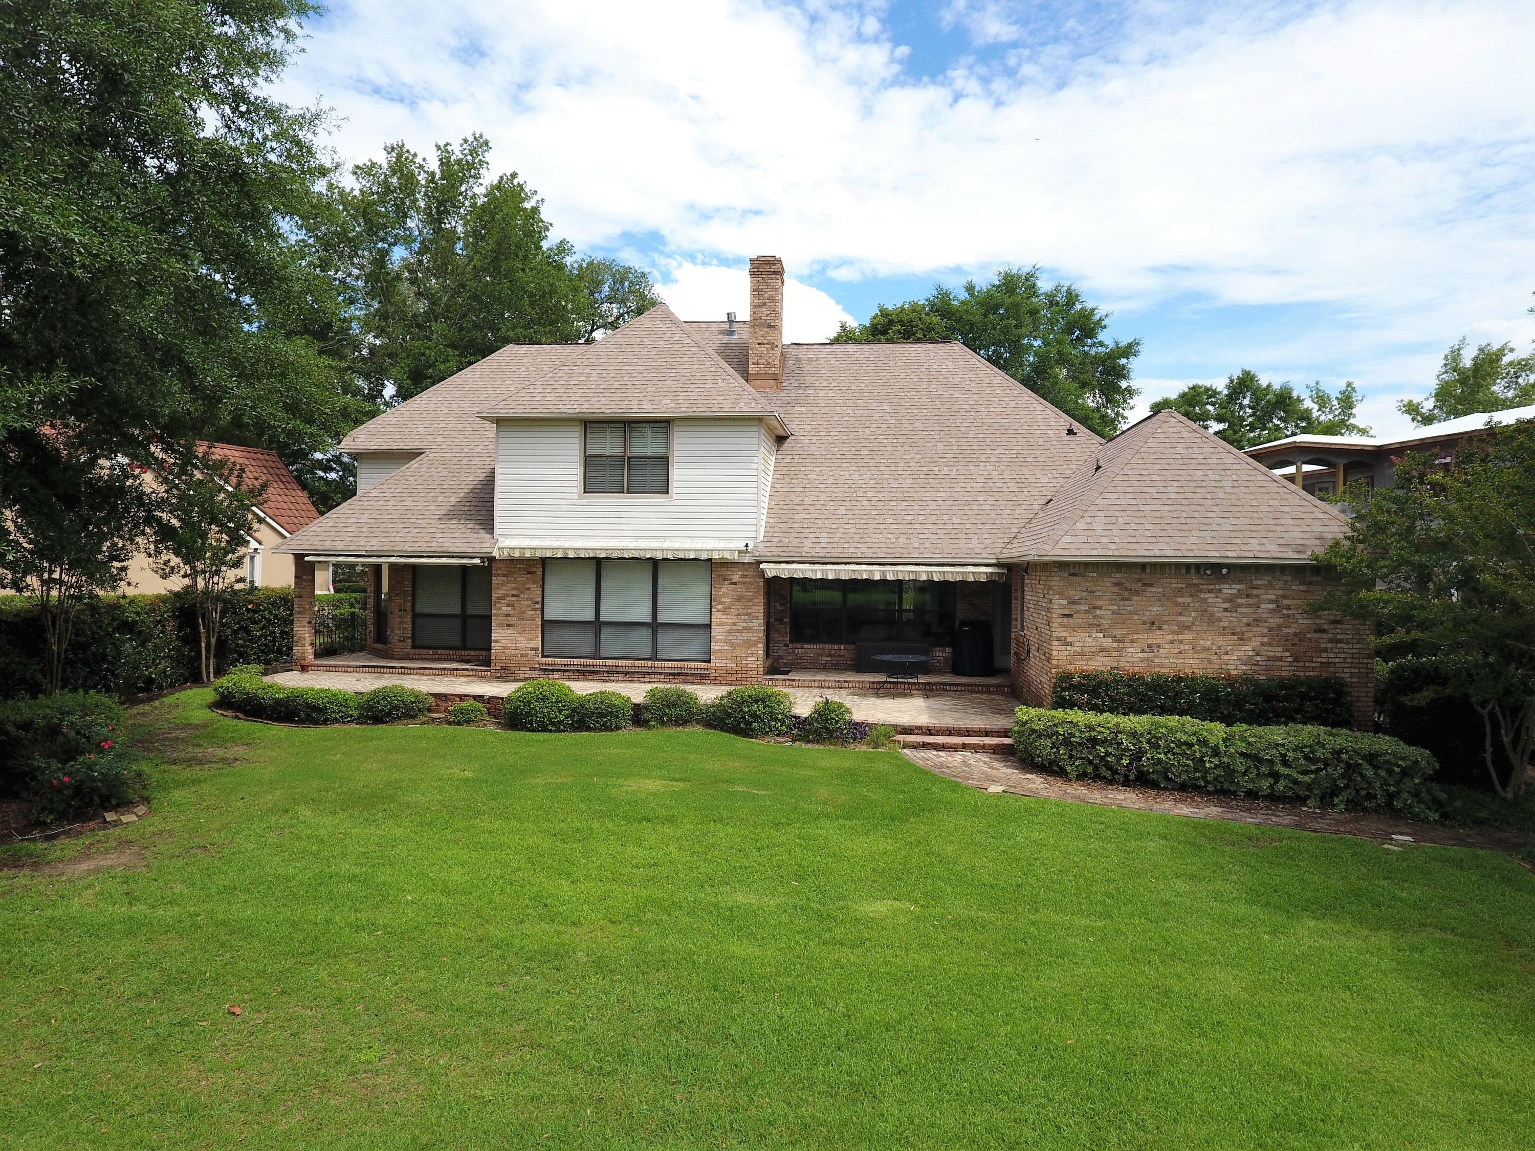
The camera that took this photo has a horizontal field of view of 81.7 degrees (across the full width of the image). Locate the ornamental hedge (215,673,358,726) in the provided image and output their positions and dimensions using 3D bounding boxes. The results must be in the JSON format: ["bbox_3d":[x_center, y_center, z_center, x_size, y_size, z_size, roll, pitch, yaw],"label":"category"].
[{"bbox_3d":[-8.628,2.174,16.140,3.900,0.560,1.300,1,0,31],"label":"ornamental hedge"}]

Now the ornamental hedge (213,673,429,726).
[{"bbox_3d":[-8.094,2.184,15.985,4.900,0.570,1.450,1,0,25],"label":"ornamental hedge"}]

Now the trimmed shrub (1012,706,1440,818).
[{"bbox_3d":[5.615,2.304,11.281,4.600,0.780,1.150,1,0,29],"label":"trimmed shrub"}]

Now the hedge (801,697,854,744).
[{"bbox_3d":[1.002,2.276,14.101,0.820,0.640,0.800,1,0,8],"label":"hedge"}]

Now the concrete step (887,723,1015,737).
[{"bbox_3d":[2.842,2.359,13.479,1.950,0.160,0.360,1,0,8],"label":"concrete step"}]

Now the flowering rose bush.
[{"bbox_3d":[-7.338,2.041,9.508,1.050,0.960,1.000,1,0,-32],"label":"flowering rose bush"}]

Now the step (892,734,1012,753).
[{"bbox_3d":[2.792,2.515,13.143,1.950,0.150,0.420,1,0,8],"label":"step"}]

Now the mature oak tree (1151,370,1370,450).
[{"bbox_3d":[28.420,-4.440,50.984,12.621,14.770,11.990,1,0,8],"label":"mature oak tree"}]

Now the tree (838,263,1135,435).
[{"bbox_3d":[9.467,-5.254,37.981,13.258,15.848,13.258,1,0,8],"label":"tree"}]

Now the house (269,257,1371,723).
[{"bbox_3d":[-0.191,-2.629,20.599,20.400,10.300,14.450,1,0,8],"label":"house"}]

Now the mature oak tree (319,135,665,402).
[{"bbox_3d":[-10.032,-6.769,31.975,12.549,18.260,12.549,1,0,8],"label":"mature oak tree"}]

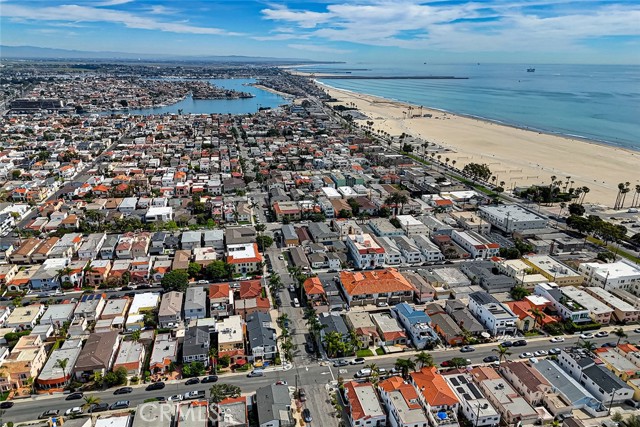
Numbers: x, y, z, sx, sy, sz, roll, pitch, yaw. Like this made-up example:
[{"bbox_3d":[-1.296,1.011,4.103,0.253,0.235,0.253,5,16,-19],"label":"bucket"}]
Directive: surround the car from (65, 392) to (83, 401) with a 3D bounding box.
[{"bbox_3d":[-69.886,52.041,131.748,4.450,1.480,1.800,-3,19,-11],"label":"car"}]

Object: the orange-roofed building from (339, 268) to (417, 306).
[{"bbox_3d":[22.545,29.842,190.644,26.200,7.600,22.800,-3,19,-10],"label":"orange-roofed building"}]

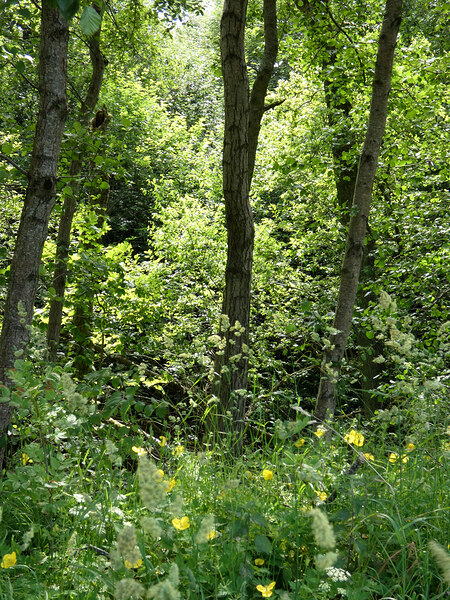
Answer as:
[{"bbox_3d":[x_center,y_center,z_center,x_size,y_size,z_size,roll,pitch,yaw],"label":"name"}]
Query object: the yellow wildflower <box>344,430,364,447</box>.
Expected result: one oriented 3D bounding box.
[{"bbox_3d":[0.486,0.520,4.100,0.075,0.057,0.050,0,3,0],"label":"yellow wildflower"}]

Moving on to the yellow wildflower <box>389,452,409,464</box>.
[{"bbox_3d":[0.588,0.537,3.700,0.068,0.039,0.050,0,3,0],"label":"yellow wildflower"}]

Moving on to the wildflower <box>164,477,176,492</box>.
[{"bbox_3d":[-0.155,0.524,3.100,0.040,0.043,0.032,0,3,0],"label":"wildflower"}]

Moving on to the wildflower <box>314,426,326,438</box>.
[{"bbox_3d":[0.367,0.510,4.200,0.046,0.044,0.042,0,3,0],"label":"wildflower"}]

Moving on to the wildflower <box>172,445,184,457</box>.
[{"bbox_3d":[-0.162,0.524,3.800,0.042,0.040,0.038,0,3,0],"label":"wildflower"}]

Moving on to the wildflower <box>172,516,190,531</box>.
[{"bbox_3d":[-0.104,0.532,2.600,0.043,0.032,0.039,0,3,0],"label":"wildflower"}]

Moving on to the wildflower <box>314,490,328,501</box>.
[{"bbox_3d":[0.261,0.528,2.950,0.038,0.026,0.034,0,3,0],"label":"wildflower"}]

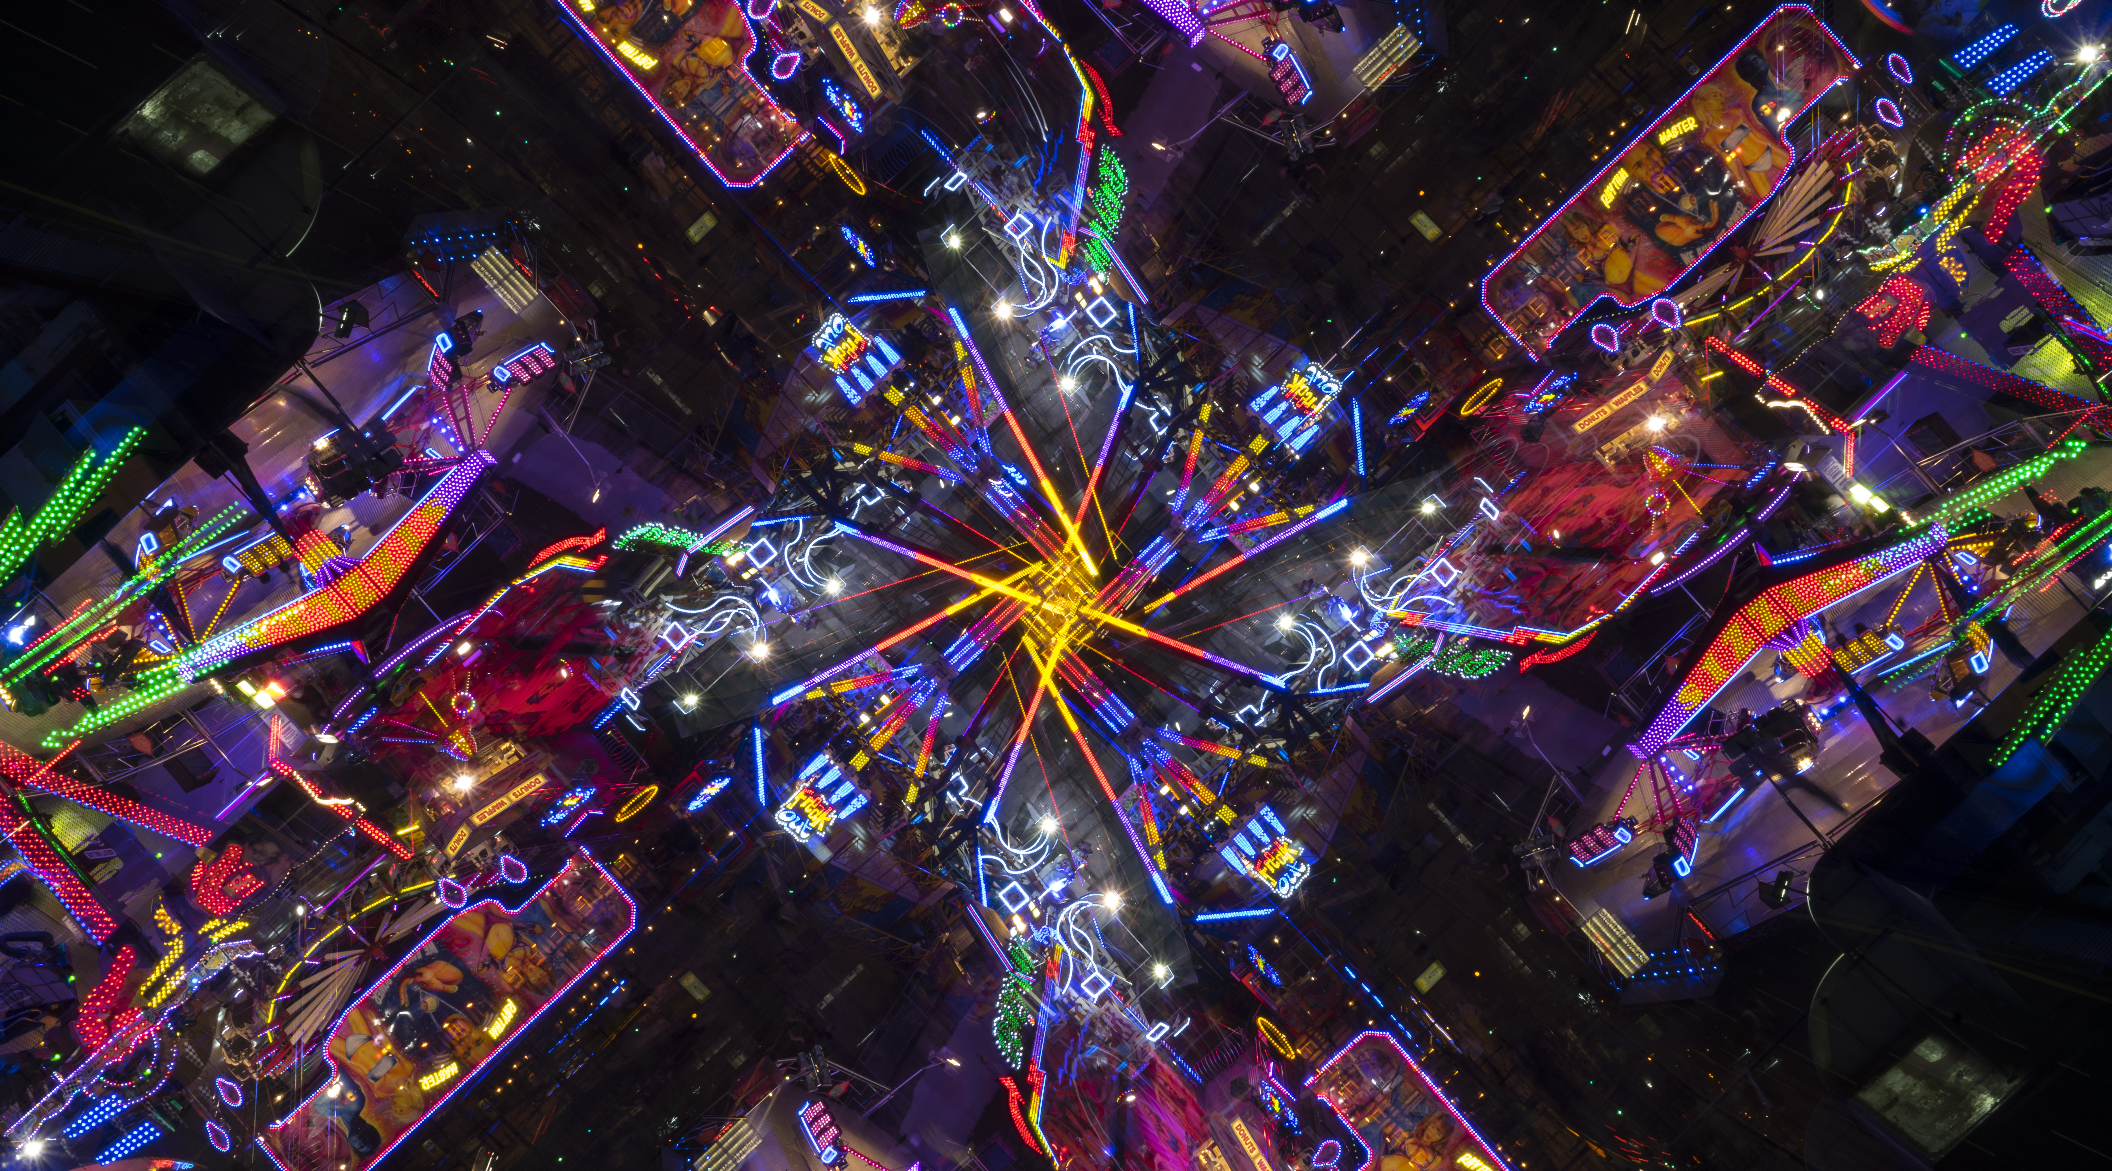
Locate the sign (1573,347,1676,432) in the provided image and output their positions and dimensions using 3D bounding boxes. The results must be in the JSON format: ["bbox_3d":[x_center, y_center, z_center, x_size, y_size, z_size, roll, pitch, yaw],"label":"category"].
[{"bbox_3d":[20.750,-7.138,74.953,3.400,0.450,2.000,-36,9,33],"label":"sign"}]

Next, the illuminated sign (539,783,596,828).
[{"bbox_3d":[-18.219,8.221,76.603,2.300,0.600,0.300,-40,-8,-6],"label":"illuminated sign"}]

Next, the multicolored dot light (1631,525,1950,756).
[{"bbox_3d":[16.299,1.232,46.076,8.000,1.100,2.200,-39,8,16],"label":"multicolored dot light"}]

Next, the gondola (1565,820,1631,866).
[{"bbox_3d":[13.090,6.196,49.419,1.200,0.900,1.000,-37,8,26],"label":"gondola"}]

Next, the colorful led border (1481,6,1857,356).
[{"bbox_3d":[18.776,-11.968,62.000,13.333,4.139,0.600,-43,12,0],"label":"colorful led border"}]

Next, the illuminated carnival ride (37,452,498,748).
[{"bbox_3d":[-14.662,0.215,38.288,9.200,1.600,2.400,-39,-5,-17],"label":"illuminated carnival ride"}]

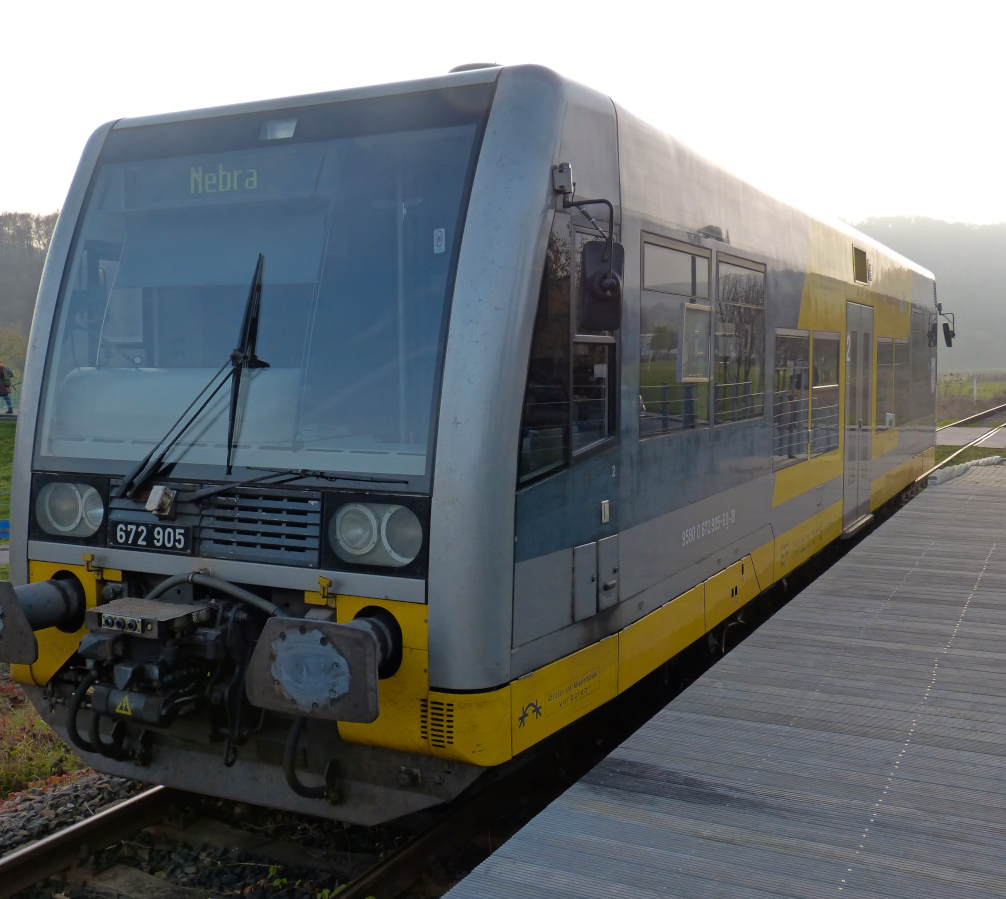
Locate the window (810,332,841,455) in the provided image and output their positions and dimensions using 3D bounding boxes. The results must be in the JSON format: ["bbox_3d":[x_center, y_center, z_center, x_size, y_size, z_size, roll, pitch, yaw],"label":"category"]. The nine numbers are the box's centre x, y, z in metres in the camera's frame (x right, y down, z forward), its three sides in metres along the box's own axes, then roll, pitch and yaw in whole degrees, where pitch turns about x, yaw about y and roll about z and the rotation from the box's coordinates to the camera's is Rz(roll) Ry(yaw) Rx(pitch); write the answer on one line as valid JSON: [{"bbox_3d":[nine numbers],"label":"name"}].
[{"bbox_3d":[2.772,-0.487,8.970,0.051,1.051,1.102,2,5,29],"label":"window"}]

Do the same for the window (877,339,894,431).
[{"bbox_3d":[4.248,-0.720,11.605,0.051,1.051,1.102,2,5,29],"label":"window"}]

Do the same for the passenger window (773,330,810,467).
[{"bbox_3d":[2.200,-0.397,7.950,0.051,1.051,1.102,2,5,29],"label":"passenger window"}]

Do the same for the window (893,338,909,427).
[{"bbox_3d":[4.854,-0.816,12.687,0.051,1.051,1.102,2,5,29],"label":"window"}]

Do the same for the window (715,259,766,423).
[{"bbox_3d":[1.523,-0.702,6.713,0.051,1.051,1.102,2,5,29],"label":"window"}]

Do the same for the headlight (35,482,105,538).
[{"bbox_3d":[-2.070,0.285,5.042,0.449,0.250,0.133,2,5,25],"label":"headlight"}]

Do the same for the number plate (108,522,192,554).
[{"bbox_3d":[-1.615,0.399,4.766,0.484,0.122,0.020,2,5,25],"label":"number plate"}]

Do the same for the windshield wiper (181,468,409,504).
[{"bbox_3d":[-0.919,0.163,4.409,1.173,0.163,0.082,2,-13,25],"label":"windshield wiper"}]

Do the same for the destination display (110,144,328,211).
[{"bbox_3d":[-1.442,-1.373,5.284,1.275,0.240,0.102,2,5,25],"label":"destination display"}]

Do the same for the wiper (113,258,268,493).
[{"bbox_3d":[-1.361,-0.342,4.736,0.704,1.183,0.092,2,-13,25],"label":"wiper"}]

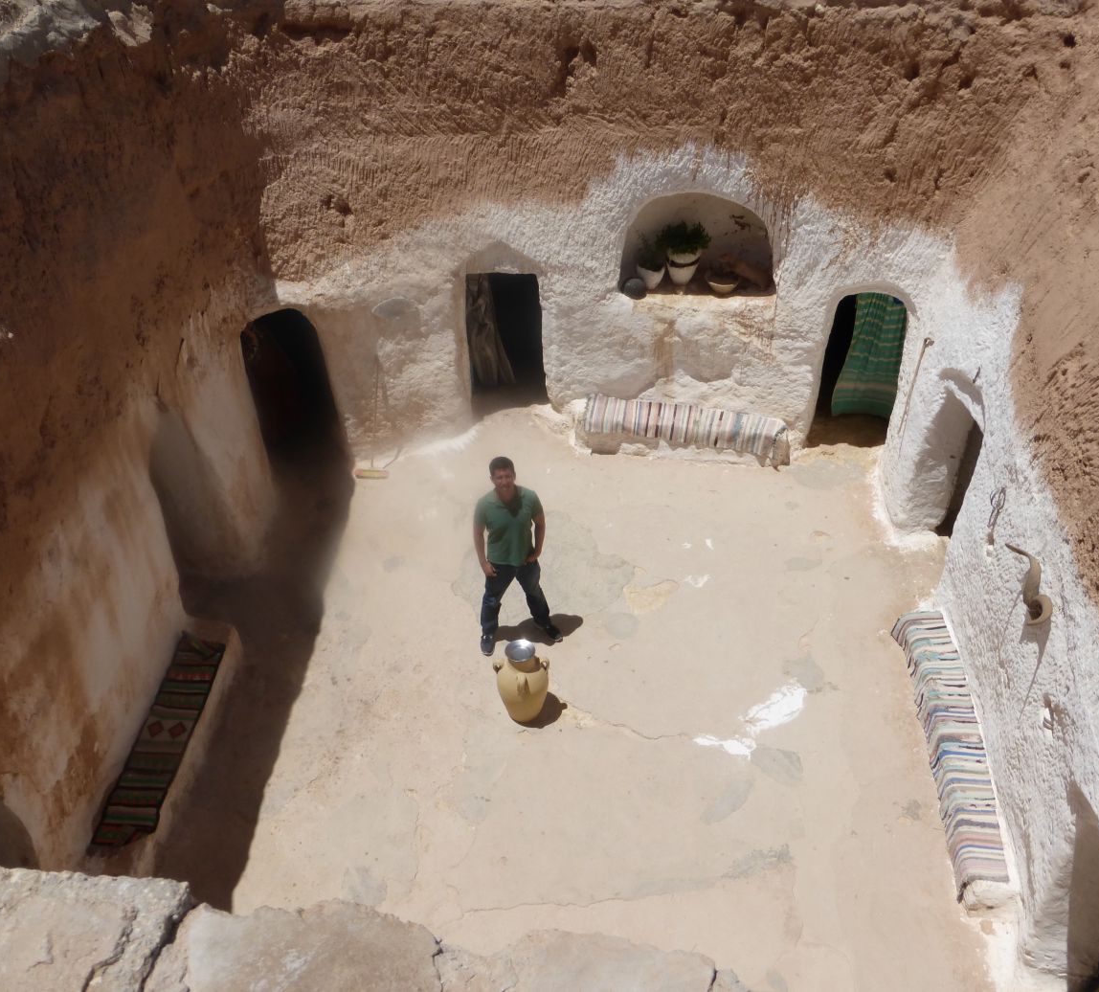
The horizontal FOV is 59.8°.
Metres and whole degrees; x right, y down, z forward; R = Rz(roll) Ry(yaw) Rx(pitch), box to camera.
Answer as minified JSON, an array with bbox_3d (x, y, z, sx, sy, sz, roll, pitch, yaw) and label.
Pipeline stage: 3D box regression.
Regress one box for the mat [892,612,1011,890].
[{"bbox_3d":[2.618,1.603,6.310,0.360,0.240,2.130,3,38,6],"label":"mat"}]

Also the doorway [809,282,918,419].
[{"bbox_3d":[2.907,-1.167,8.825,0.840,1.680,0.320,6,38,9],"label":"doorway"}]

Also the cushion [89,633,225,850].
[{"bbox_3d":[-2.555,1.549,6.366,0.370,0.040,1.680,-2,37,0],"label":"cushion"}]

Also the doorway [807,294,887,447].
[{"bbox_3d":[2.917,-1.164,8.903,0.760,1.580,0.300,6,38,9],"label":"doorway"}]

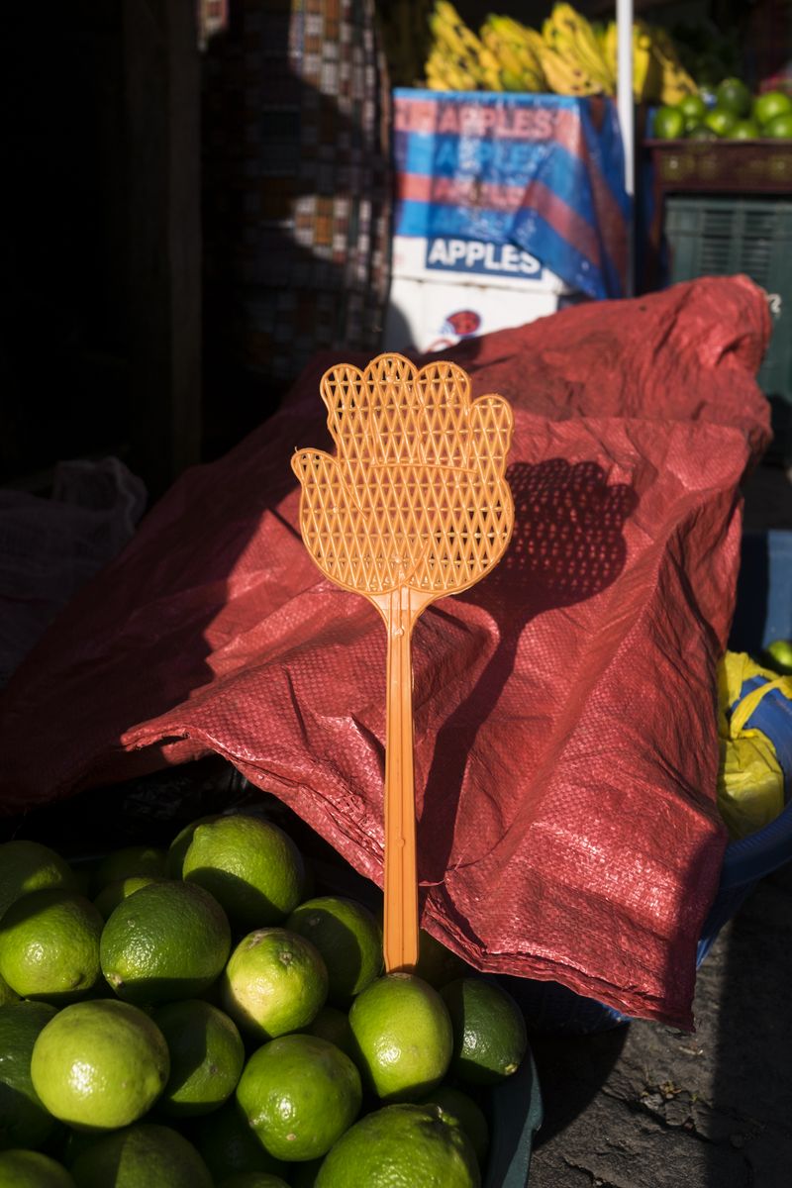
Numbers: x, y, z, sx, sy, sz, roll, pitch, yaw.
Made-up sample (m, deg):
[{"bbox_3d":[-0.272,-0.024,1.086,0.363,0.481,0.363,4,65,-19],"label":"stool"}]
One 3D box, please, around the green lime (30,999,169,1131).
[{"bbox_3d":[-0.140,0.223,0.546,0.065,0.063,0.063,0,24,0],"label":"green lime"}]

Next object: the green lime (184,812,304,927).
[{"bbox_3d":[-0.081,0.149,0.618,0.065,0.062,0.062,0,24,0],"label":"green lime"}]

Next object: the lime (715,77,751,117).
[{"bbox_3d":[0.576,-0.847,1.970,0.062,0.062,0.062,0,27,0],"label":"lime"}]

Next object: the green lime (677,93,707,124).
[{"bbox_3d":[0.497,-0.818,1.950,0.051,0.050,0.051,0,27,0],"label":"green lime"}]

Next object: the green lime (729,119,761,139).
[{"bbox_3d":[0.654,-0.859,2.163,0.061,0.060,0.060,0,24,0],"label":"green lime"}]

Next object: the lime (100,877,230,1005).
[{"bbox_3d":[-0.115,0.174,0.577,0.065,0.061,0.061,0,24,0],"label":"lime"}]

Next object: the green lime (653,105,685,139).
[{"bbox_3d":[0.453,-0.779,1.910,0.051,0.054,0.051,0,27,0],"label":"green lime"}]

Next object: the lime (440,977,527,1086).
[{"bbox_3d":[0.039,0.208,0.550,0.047,0.047,0.053,-33,67,0],"label":"lime"}]

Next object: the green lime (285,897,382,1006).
[{"bbox_3d":[-0.031,0.177,0.575,0.051,0.051,0.051,0,27,0],"label":"green lime"}]

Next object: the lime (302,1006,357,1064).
[{"bbox_3d":[-0.034,0.248,0.618,0.058,0.058,0.058,0,24,0],"label":"lime"}]

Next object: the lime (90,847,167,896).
[{"bbox_3d":[-0.148,0.167,0.655,0.049,0.049,0.049,0,27,0],"label":"lime"}]

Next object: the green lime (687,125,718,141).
[{"bbox_3d":[0.502,-0.745,1.900,0.050,0.050,0.050,0,27,0],"label":"green lime"}]

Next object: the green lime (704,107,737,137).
[{"bbox_3d":[0.538,-0.780,1.910,0.053,0.050,0.052,0,27,0],"label":"green lime"}]

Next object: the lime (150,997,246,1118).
[{"bbox_3d":[-0.097,0.215,0.535,0.051,0.052,0.051,0,27,0],"label":"lime"}]

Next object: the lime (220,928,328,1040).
[{"bbox_3d":[-0.061,0.196,0.582,0.055,0.057,0.056,0,24,0],"label":"lime"}]

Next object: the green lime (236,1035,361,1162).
[{"bbox_3d":[-0.046,0.238,0.546,0.060,0.060,0.060,0,24,0],"label":"green lime"}]

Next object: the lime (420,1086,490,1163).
[{"bbox_3d":[0.021,0.251,0.535,0.047,0.047,0.047,0,27,0],"label":"lime"}]

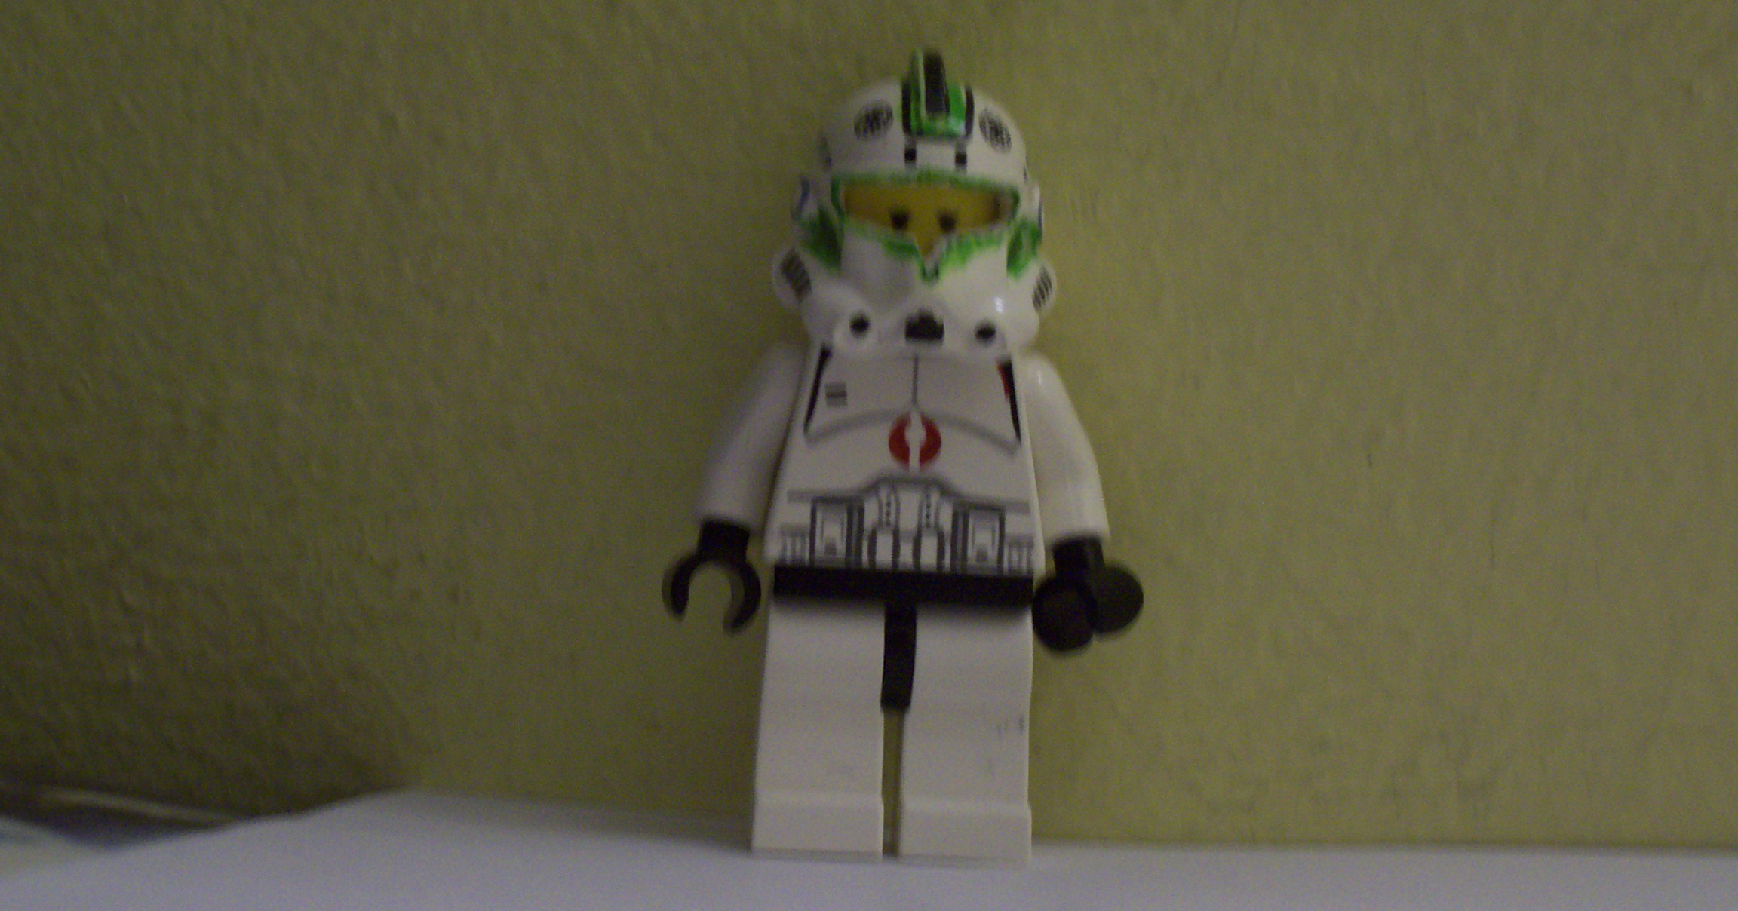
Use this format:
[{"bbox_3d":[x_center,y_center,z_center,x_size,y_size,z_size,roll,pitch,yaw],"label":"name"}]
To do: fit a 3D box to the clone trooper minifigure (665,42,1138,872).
[{"bbox_3d":[0.002,0.000,0.188,0.027,0.045,0.015,2,-1,-2],"label":"clone trooper minifigure"}]

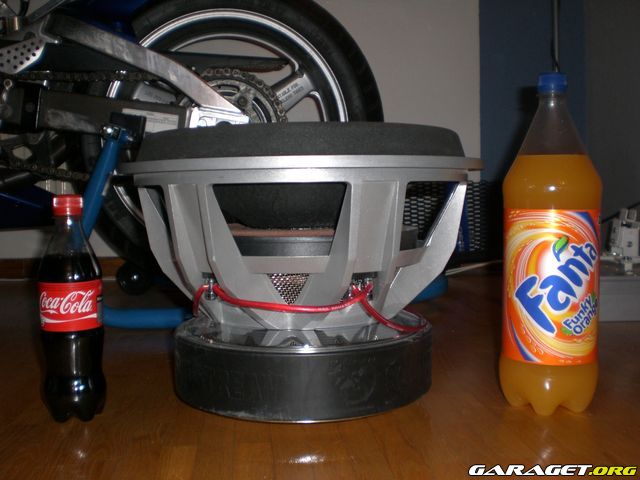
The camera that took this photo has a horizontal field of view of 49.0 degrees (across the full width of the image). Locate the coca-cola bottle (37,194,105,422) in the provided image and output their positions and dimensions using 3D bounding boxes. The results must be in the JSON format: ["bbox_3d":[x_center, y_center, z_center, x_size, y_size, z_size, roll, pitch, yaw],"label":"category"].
[{"bbox_3d":[-0.261,0.070,0.740,0.065,0.234,0.065,-1,4,0],"label":"coca-cola bottle"}]

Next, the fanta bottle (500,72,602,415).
[{"bbox_3d":[0.248,0.004,0.754,0.102,0.354,0.102,0,4,4],"label":"fanta bottle"}]

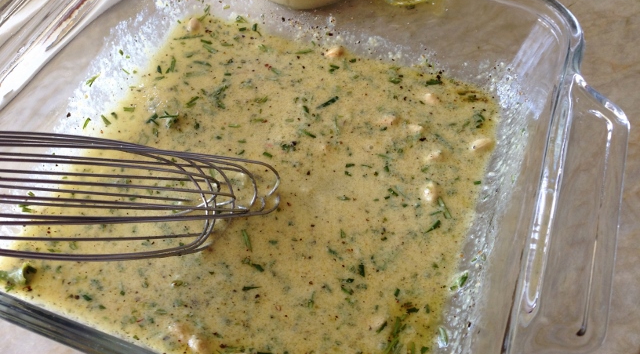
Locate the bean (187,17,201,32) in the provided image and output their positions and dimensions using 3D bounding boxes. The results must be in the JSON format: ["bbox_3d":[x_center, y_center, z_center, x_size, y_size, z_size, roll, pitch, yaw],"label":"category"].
[{"bbox_3d":[-0.069,-0.083,0.332,0.007,0.007,0.011,16,57,10],"label":"bean"}]

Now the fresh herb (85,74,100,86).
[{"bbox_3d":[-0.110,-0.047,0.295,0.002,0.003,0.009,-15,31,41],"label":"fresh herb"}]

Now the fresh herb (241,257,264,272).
[{"bbox_3d":[-0.028,0.037,0.253,0.010,0.002,0.004,22,57,16],"label":"fresh herb"}]

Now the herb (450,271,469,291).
[{"bbox_3d":[0.056,0.042,0.244,0.011,0.002,0.004,-52,27,10],"label":"herb"}]

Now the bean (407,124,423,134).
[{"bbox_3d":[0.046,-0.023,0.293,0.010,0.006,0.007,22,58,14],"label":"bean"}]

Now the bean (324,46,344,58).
[{"bbox_3d":[0.008,-0.067,0.329,0.011,0.006,0.007,-14,55,-9],"label":"bean"}]

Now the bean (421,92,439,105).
[{"bbox_3d":[0.057,-0.039,0.308,0.010,0.006,0.007,27,59,19],"label":"bean"}]

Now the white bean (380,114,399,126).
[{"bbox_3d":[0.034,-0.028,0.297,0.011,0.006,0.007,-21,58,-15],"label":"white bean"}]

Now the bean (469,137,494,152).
[{"bbox_3d":[0.076,-0.015,0.287,0.013,0.007,0.008,-21,58,-15],"label":"bean"}]

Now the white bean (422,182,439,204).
[{"bbox_3d":[0.049,0.007,0.271,0.008,0.007,0.013,15,56,9],"label":"white bean"}]

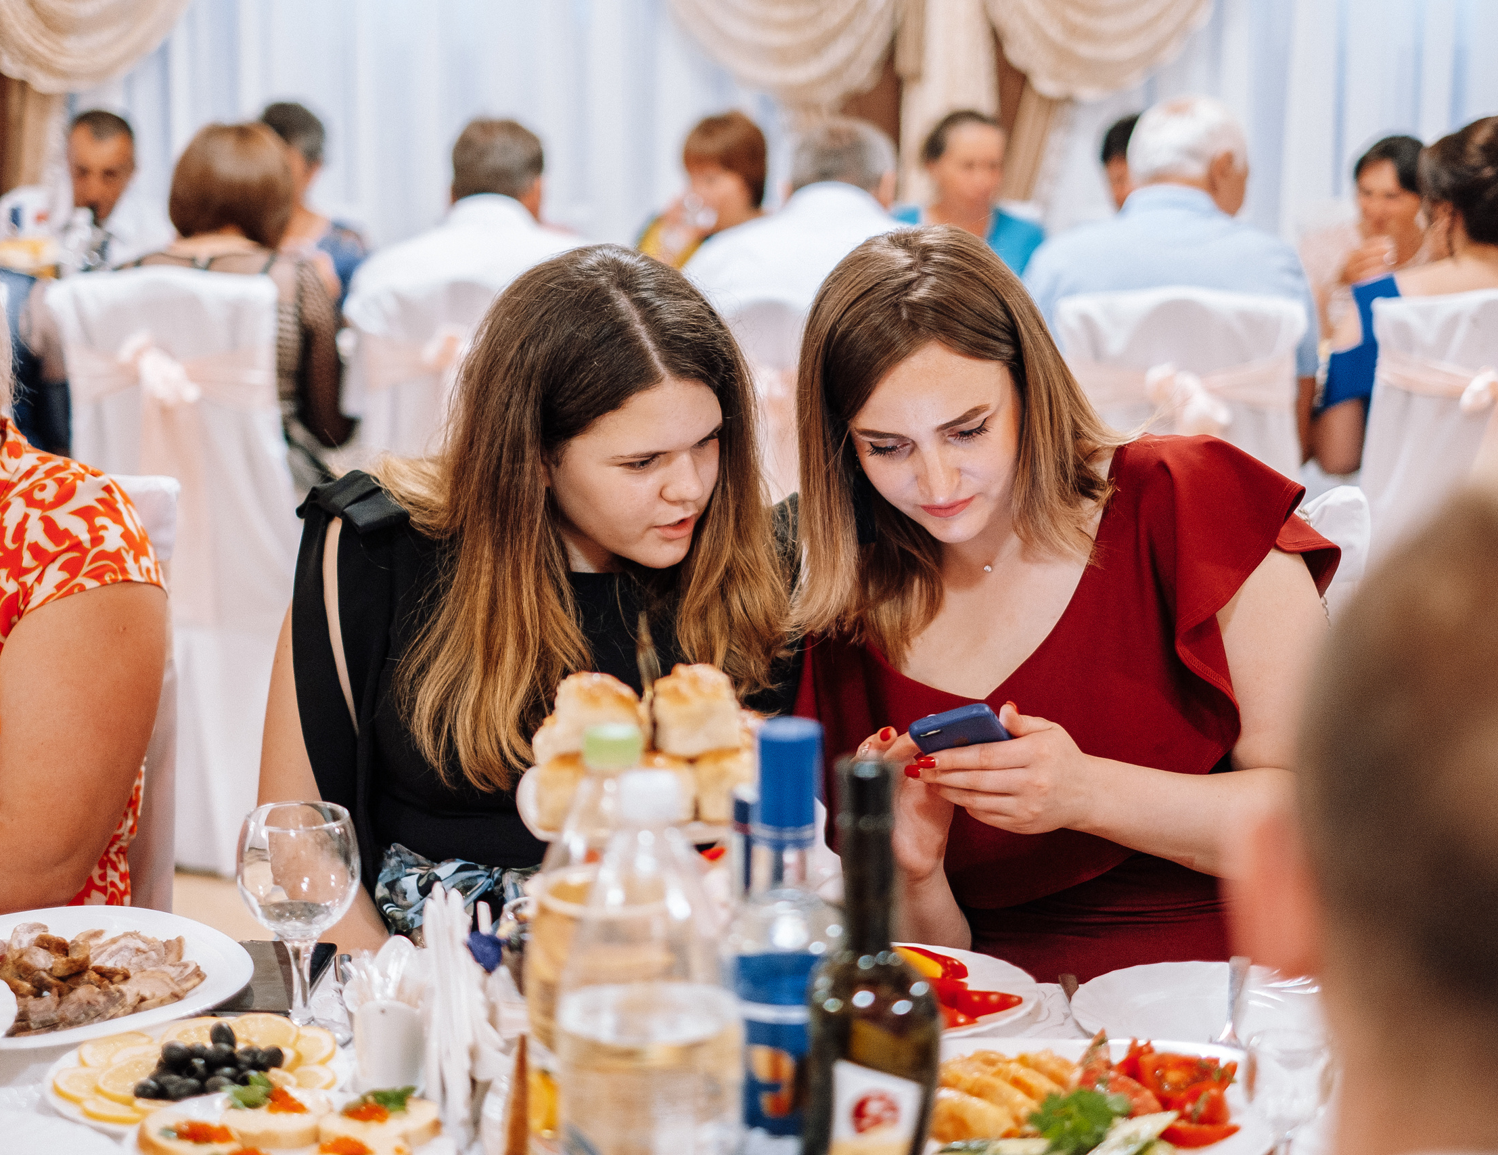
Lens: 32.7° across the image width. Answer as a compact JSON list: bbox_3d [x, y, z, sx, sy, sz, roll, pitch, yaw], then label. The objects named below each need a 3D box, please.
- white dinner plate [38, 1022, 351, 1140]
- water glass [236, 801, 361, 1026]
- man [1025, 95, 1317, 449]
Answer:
[{"bbox_3d":[-0.349,0.306,1.615,0.192,0.052,0.192,1,12,0],"label":"white dinner plate"},{"bbox_3d":[-0.305,0.235,1.719,0.082,0.151,0.082,1,12,0],"label":"water glass"},{"bbox_3d":[0.718,-0.167,4.470,0.500,1.310,0.780,2,12,6],"label":"man"}]

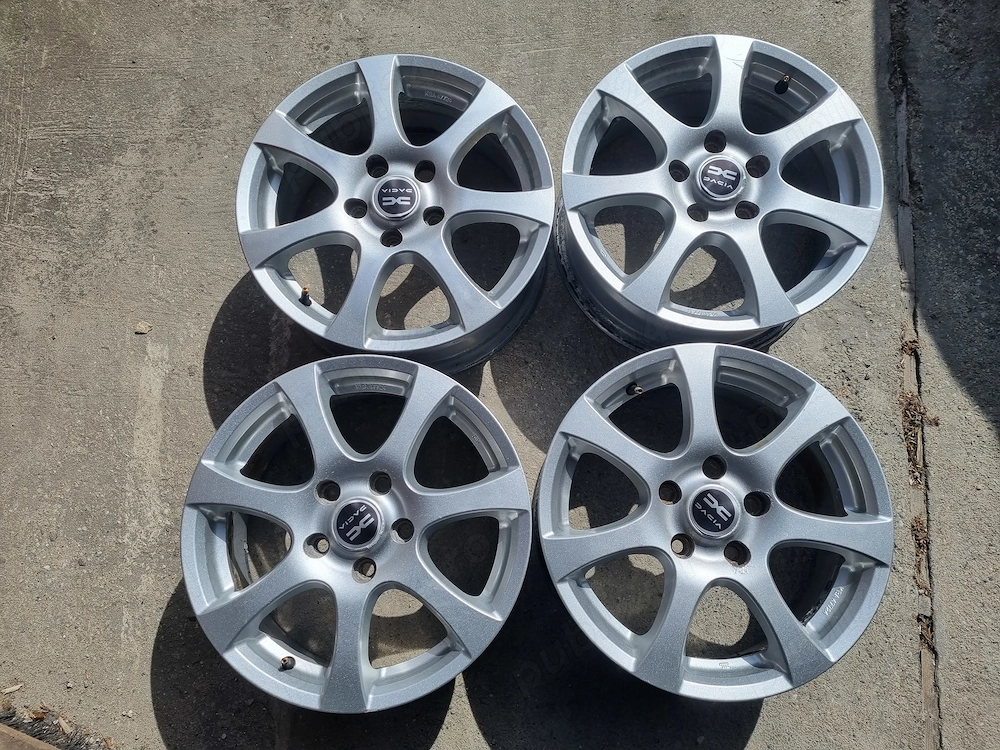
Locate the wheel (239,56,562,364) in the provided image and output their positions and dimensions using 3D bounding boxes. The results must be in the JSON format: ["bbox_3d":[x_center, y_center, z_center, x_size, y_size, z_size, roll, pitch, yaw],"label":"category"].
[{"bbox_3d":[-0.143,-0.226,1.130,0.442,0.188,0.442,0,78,1],"label":"wheel"}]

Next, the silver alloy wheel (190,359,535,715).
[{"bbox_3d":[-0.180,0.208,1.038,0.442,0.188,0.442,0,78,1],"label":"silver alloy wheel"}]

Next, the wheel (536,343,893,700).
[{"bbox_3d":[0.271,0.194,1.033,0.442,0.188,0.442,0,78,1],"label":"wheel"}]

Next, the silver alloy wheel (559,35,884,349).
[{"bbox_3d":[0.309,-0.255,1.129,0.442,0.188,0.442,0,78,1],"label":"silver alloy wheel"}]

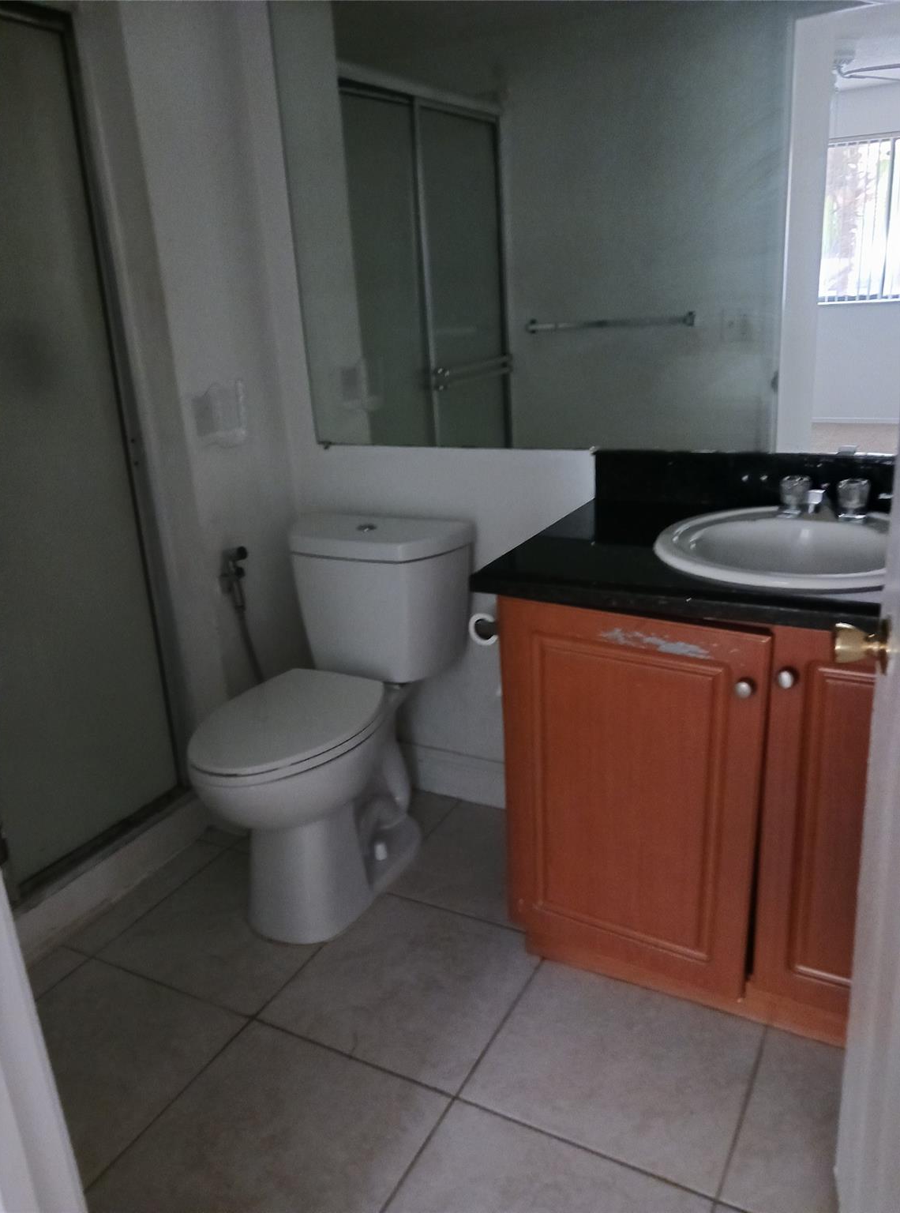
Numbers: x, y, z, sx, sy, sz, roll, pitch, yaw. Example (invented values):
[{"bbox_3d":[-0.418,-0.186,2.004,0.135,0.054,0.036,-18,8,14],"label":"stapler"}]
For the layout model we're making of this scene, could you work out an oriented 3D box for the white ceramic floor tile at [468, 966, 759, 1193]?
[{"bbox_3d":[0.299,0.789,1.666,0.434,0.010,0.414,6,22,28],"label":"white ceramic floor tile"}]

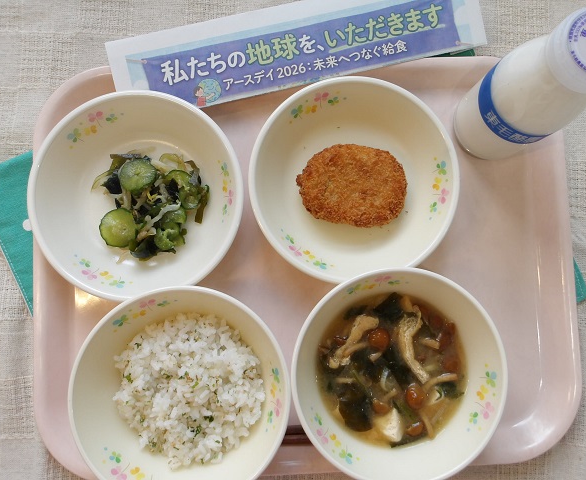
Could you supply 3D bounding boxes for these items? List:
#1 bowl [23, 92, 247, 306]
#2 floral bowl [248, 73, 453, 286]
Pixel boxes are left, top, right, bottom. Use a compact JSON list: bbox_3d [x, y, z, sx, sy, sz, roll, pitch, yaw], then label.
[{"bbox_3d":[-0.104,-0.029,0.349,0.142,0.041,0.142,0,86,-1],"label":"bowl"},{"bbox_3d":[0.041,-0.040,0.354,0.142,0.041,0.142,0,86,-1],"label":"floral bowl"}]

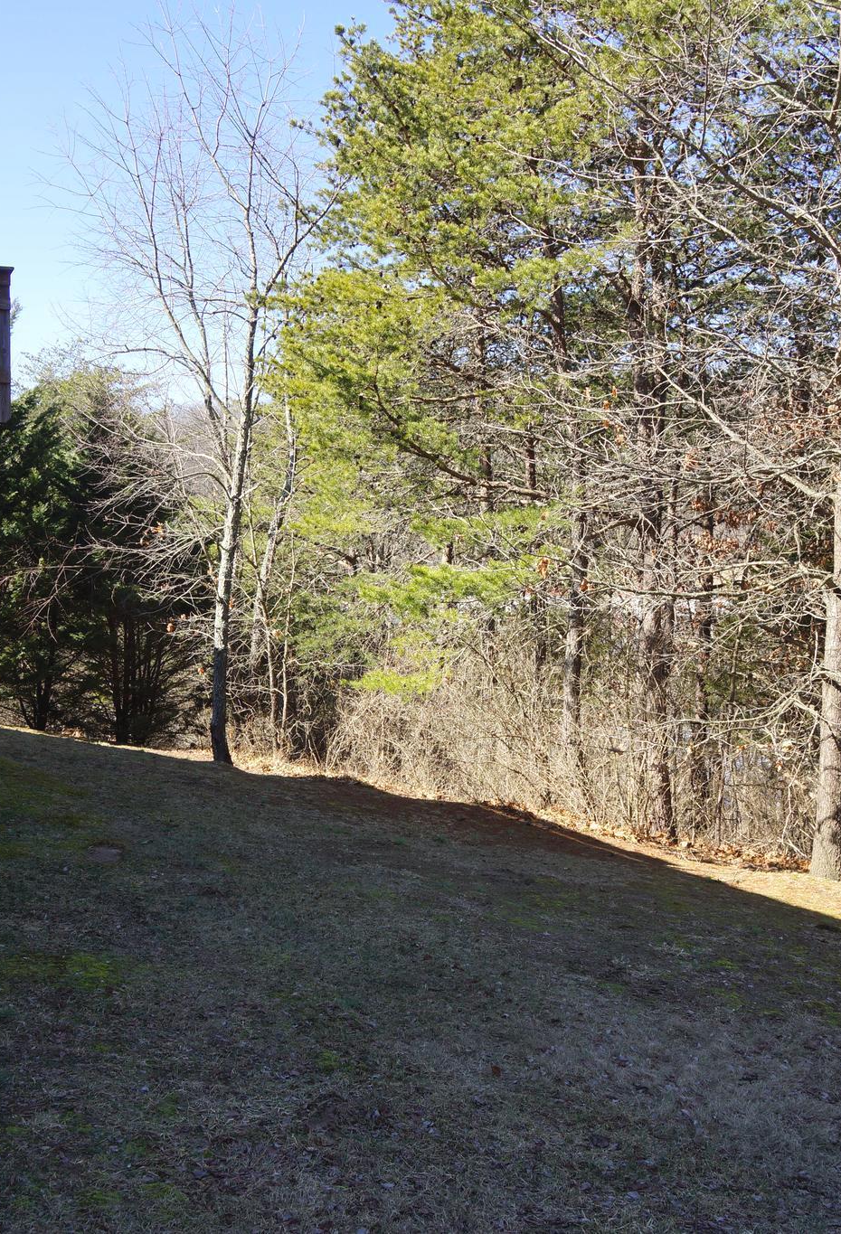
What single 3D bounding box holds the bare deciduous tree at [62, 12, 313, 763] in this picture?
[{"bbox_3d":[-2.591,-2.533,13.777,2.939,8.360,2.939,-1,3,0],"label":"bare deciduous tree"}]

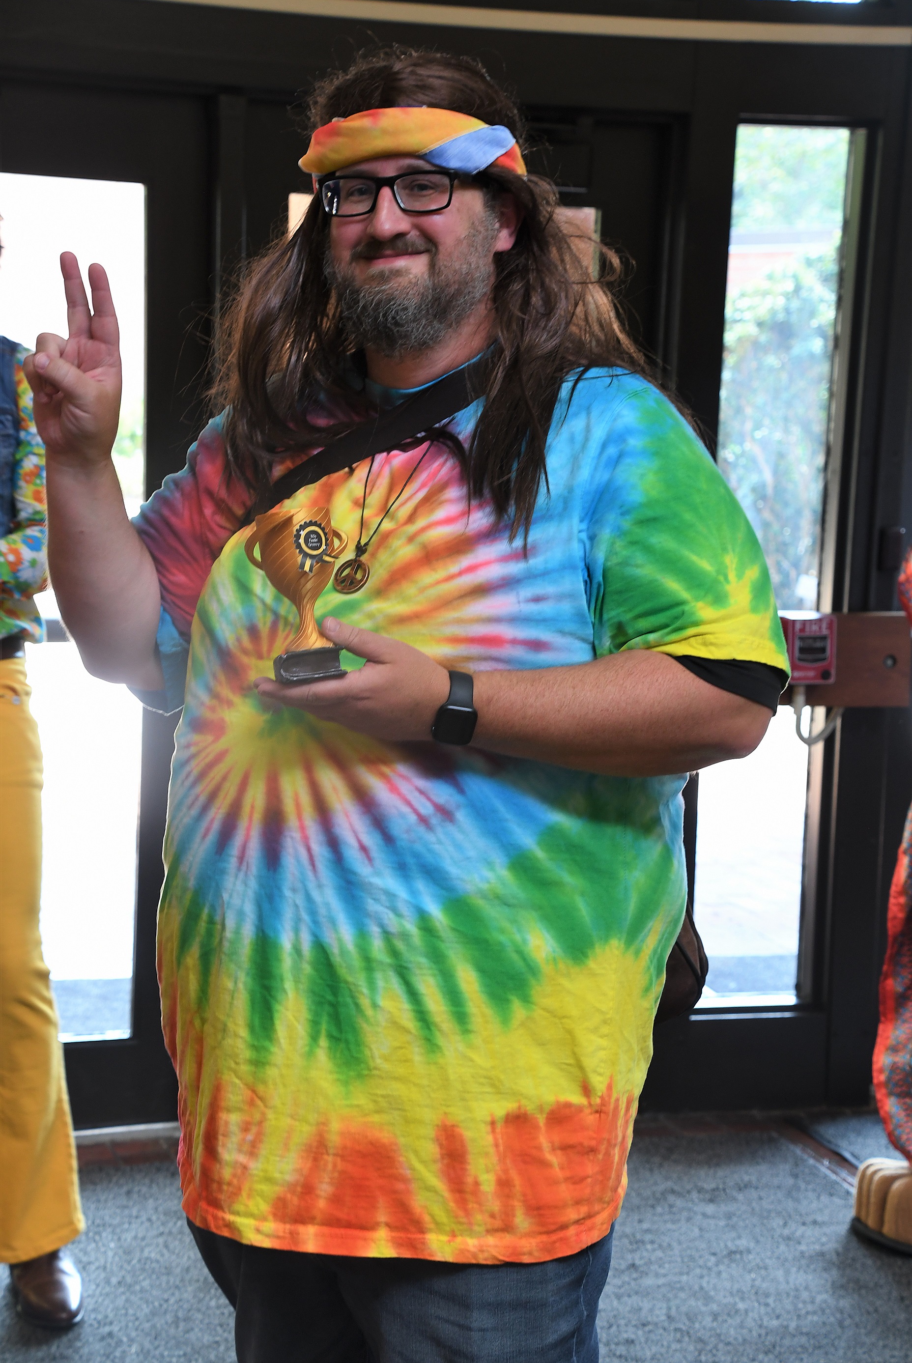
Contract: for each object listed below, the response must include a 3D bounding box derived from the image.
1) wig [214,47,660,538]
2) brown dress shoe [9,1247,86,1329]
[{"bbox_3d":[-0.021,-0.403,2.950,0.420,0.490,0.290,5,9,20],"label":"wig"},{"bbox_3d":[-0.672,0.930,4.602,0.110,0.115,0.300,0,9,-17],"label":"brown dress shoe"}]

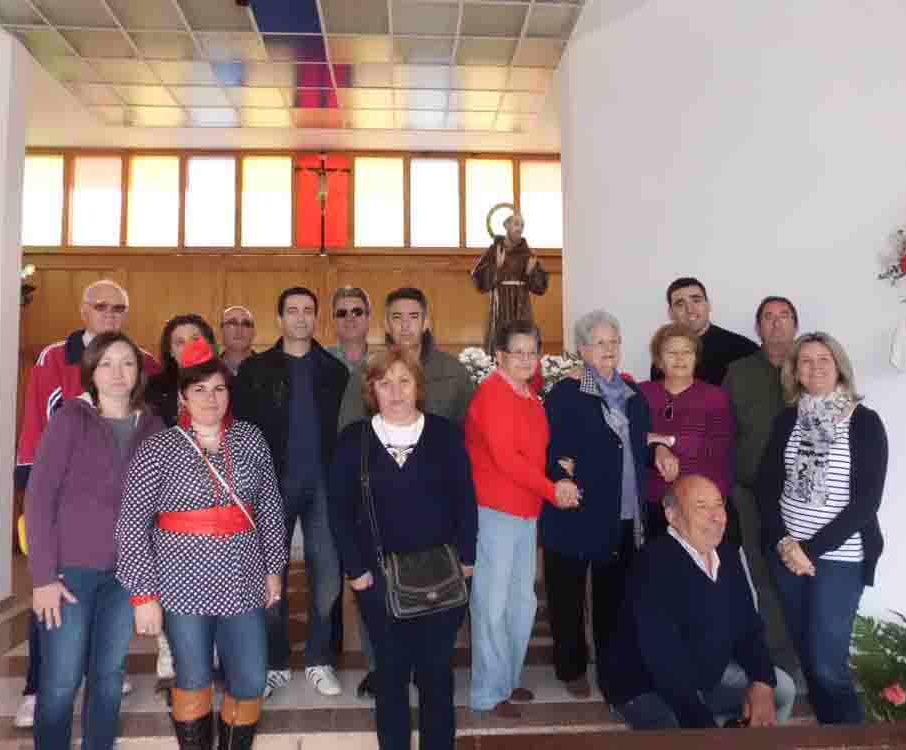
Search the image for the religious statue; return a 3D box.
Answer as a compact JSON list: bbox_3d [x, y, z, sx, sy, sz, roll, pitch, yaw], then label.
[{"bbox_3d":[0.324,-0.467,4.300,0.460,1.000,0.360,1,-4,-20],"label":"religious statue"}]

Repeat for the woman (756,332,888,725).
[{"bbox_3d":[1.418,0.629,2.882,0.500,1.595,0.360,-2,-4,24],"label":"woman"}]

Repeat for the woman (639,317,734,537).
[{"bbox_3d":[1.050,0.558,3.348,0.470,1.600,0.340,-1,-4,8],"label":"woman"}]

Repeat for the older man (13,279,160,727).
[{"bbox_3d":[-1.536,0.484,3.175,0.560,1.770,0.420,0,-4,-8],"label":"older man"}]

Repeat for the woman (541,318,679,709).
[{"bbox_3d":[0.630,0.537,3.210,0.520,1.630,0.420,2,-5,-30],"label":"woman"}]

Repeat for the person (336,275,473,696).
[{"bbox_3d":[-0.202,0.491,3.264,0.580,1.745,0.360,-1,-4,0],"label":"person"}]

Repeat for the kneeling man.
[{"bbox_3d":[0.871,0.881,2.644,0.600,1.070,0.580,1,-4,-20],"label":"kneeling man"}]

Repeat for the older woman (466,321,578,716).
[{"bbox_3d":[0.264,0.558,3.068,0.450,1.575,0.390,3,-5,-42],"label":"older woman"}]

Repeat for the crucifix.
[{"bbox_3d":[-1.534,-2.020,8.900,0.660,1.240,0.140,0,-4,-3],"label":"crucifix"}]

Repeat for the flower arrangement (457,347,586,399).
[{"bbox_3d":[0.382,-0.003,4.250,0.740,0.340,0.450,0,-4,-3],"label":"flower arrangement"}]

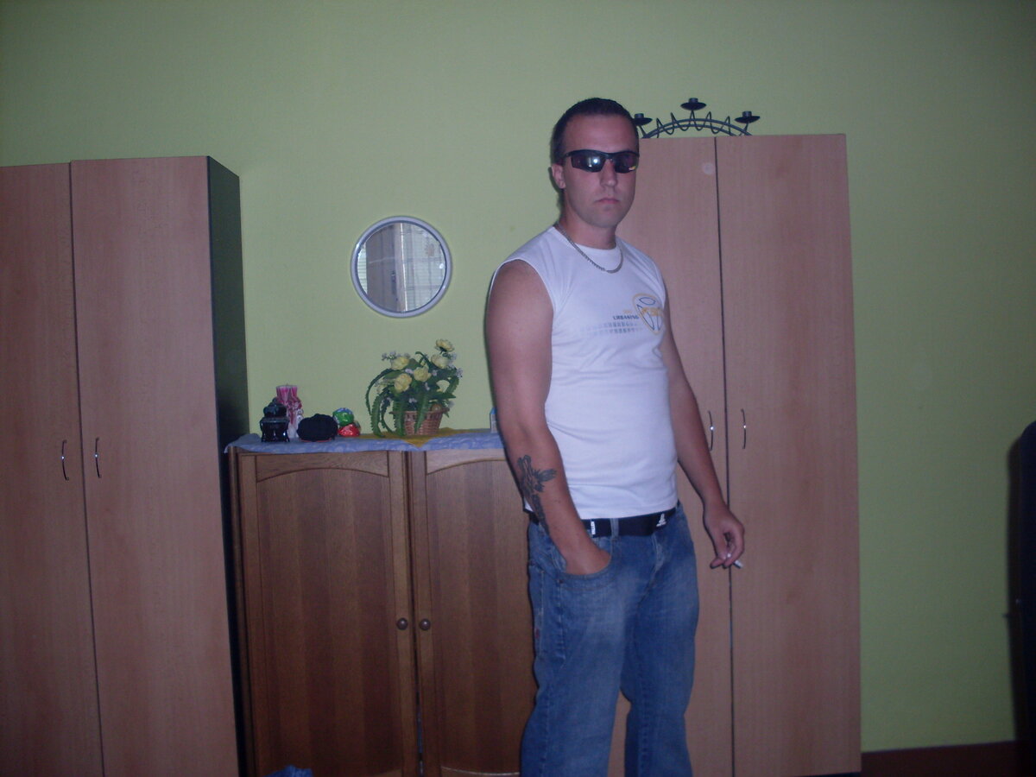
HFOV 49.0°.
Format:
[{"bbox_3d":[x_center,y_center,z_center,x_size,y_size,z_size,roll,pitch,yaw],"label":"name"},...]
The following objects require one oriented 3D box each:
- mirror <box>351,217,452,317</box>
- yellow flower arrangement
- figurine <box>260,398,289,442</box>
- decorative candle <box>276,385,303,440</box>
[{"bbox_3d":[-0.355,-0.372,3.467,0.305,0.307,0.025,-2,2,-1],"label":"mirror"},{"bbox_3d":[-0.311,-0.001,3.375,0.280,0.286,0.220,-2,2,-1],"label":"yellow flower arrangement"},{"bbox_3d":[-0.718,0.092,3.347,0.084,0.128,0.075,-2,2,-1],"label":"figurine"},{"bbox_3d":[-0.712,0.076,3.526,0.084,0.167,0.084,-2,3,-2],"label":"decorative candle"}]

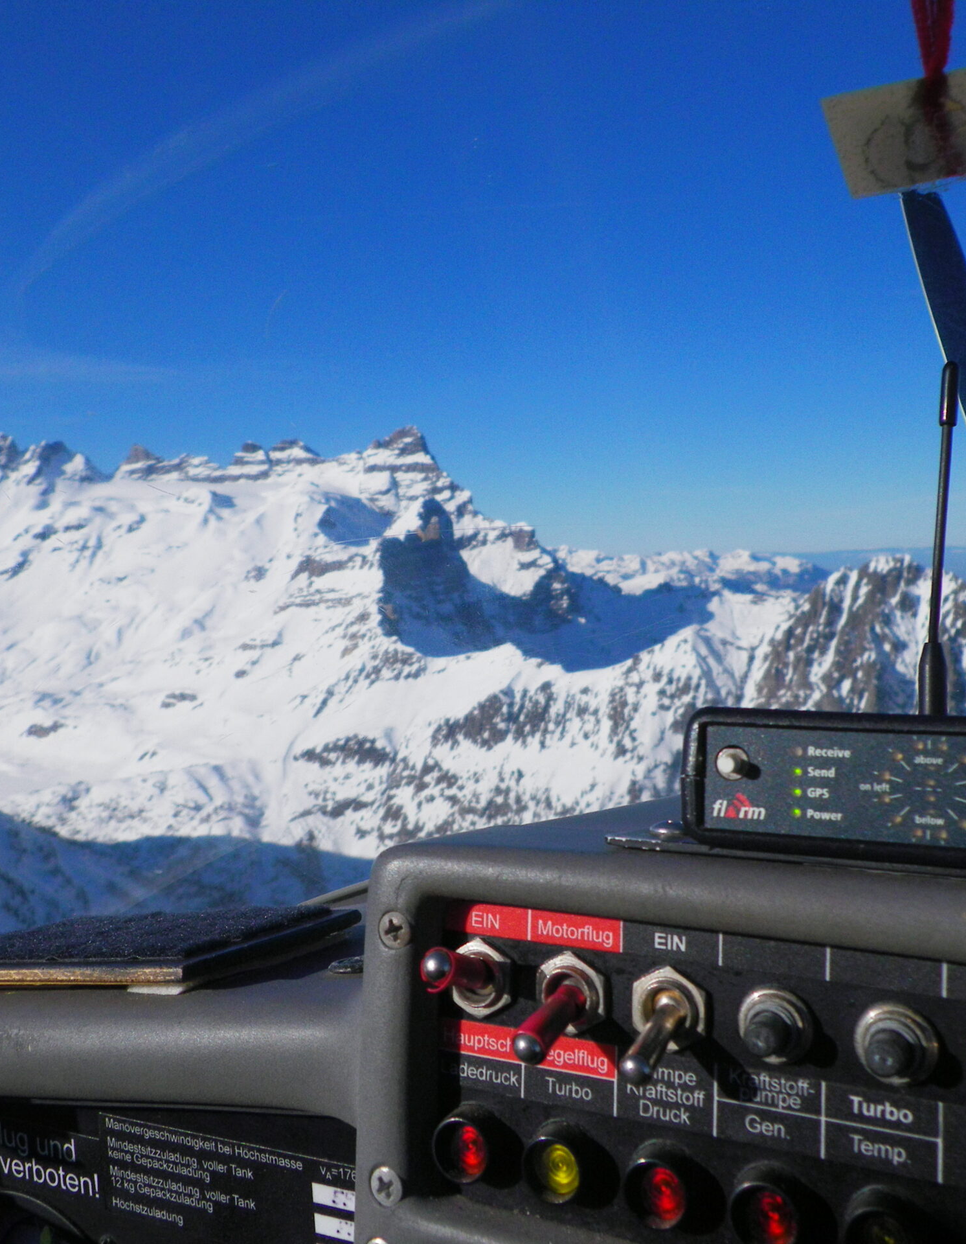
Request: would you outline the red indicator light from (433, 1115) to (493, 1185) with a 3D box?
[{"bbox_3d":[-0.002,0.104,0.267,0.013,0.013,0.008,0,-2,29],"label":"red indicator light"}]

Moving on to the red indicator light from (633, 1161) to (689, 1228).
[{"bbox_3d":[0.033,0.104,0.247,0.013,0.013,0.008,0,-2,29],"label":"red indicator light"}]

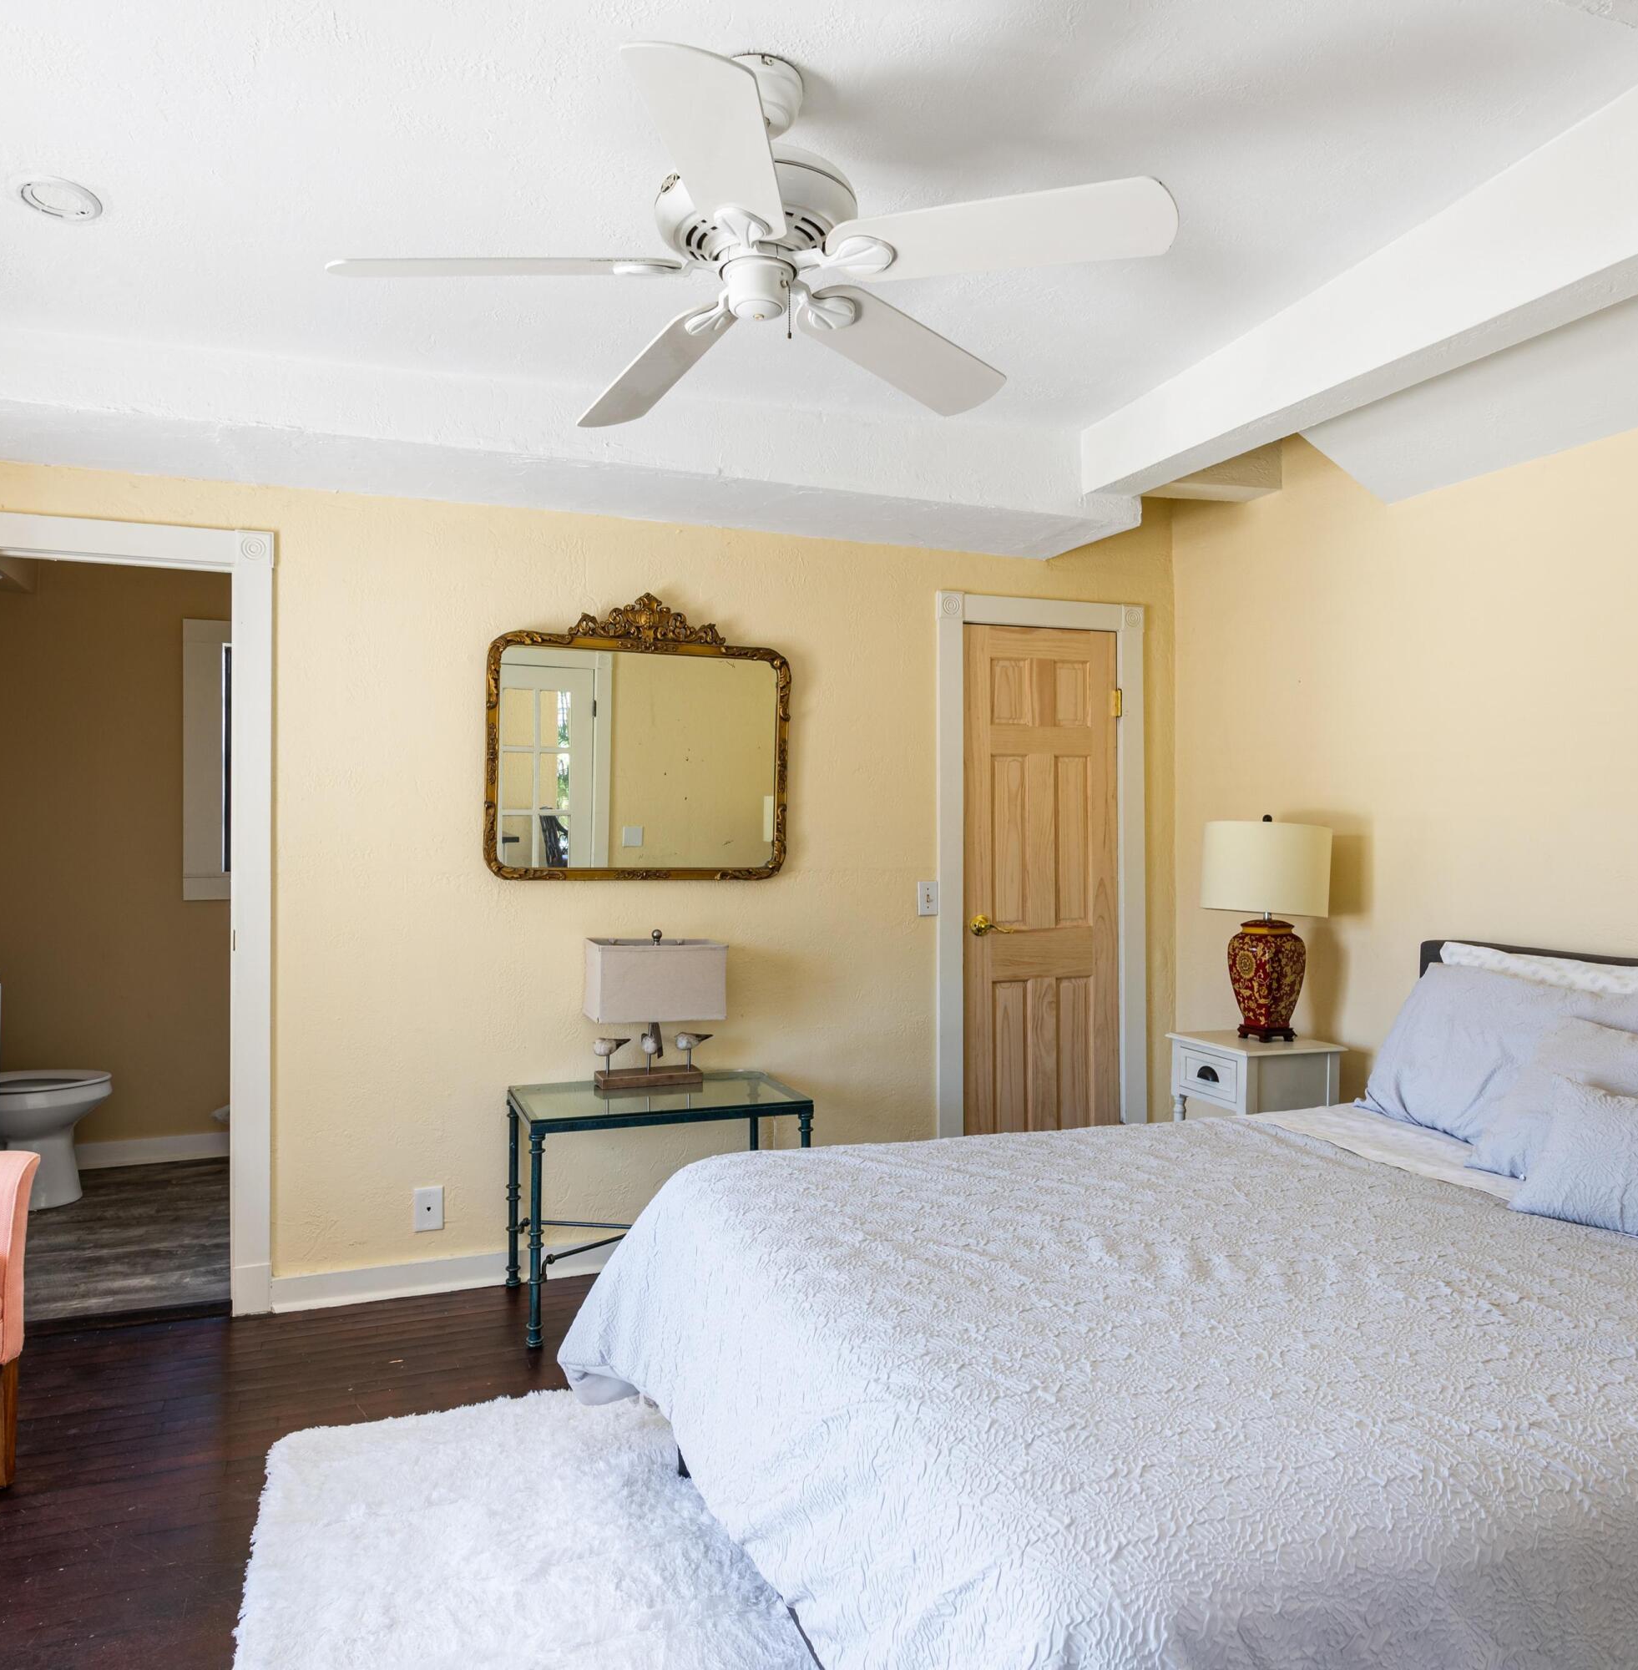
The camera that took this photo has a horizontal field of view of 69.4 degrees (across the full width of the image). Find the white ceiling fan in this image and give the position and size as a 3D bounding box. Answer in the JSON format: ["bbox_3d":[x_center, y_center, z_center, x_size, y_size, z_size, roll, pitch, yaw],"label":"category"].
[{"bbox_3d":[-0.099,-1.017,1.911,1.250,0.385,1.230,0,0,6],"label":"white ceiling fan"}]

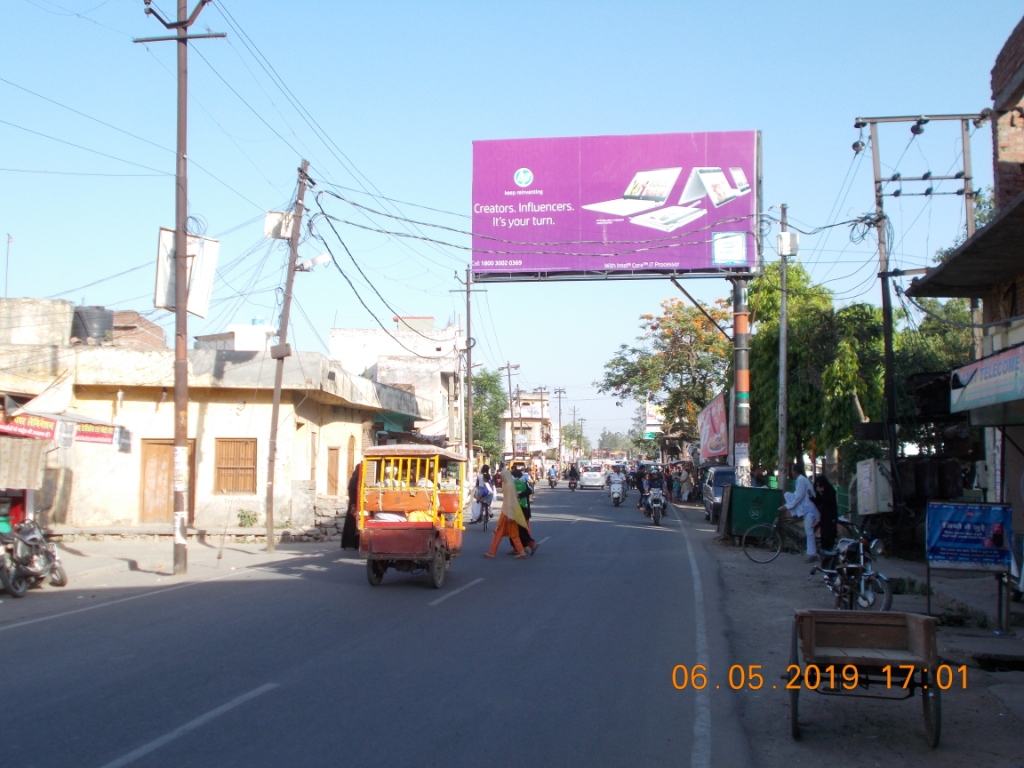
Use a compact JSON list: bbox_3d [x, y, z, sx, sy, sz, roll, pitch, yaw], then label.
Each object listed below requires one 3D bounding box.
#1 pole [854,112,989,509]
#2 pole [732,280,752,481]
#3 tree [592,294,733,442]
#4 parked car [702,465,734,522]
[{"bbox_3d":[8.543,-1.194,23.951,2.750,9.020,0.400,0,-4,6],"label":"pole"},{"bbox_3d":[5.081,0.527,25.429,0.340,5.800,0.340,0,-4,0],"label":"pole"},{"bbox_3d":[7.203,0.642,53.084,6.300,9.410,6.200,0,-4,5],"label":"tree"},{"bbox_3d":[6.450,3.181,33.660,1.420,1.680,3.400,0,-4,5],"label":"parked car"}]

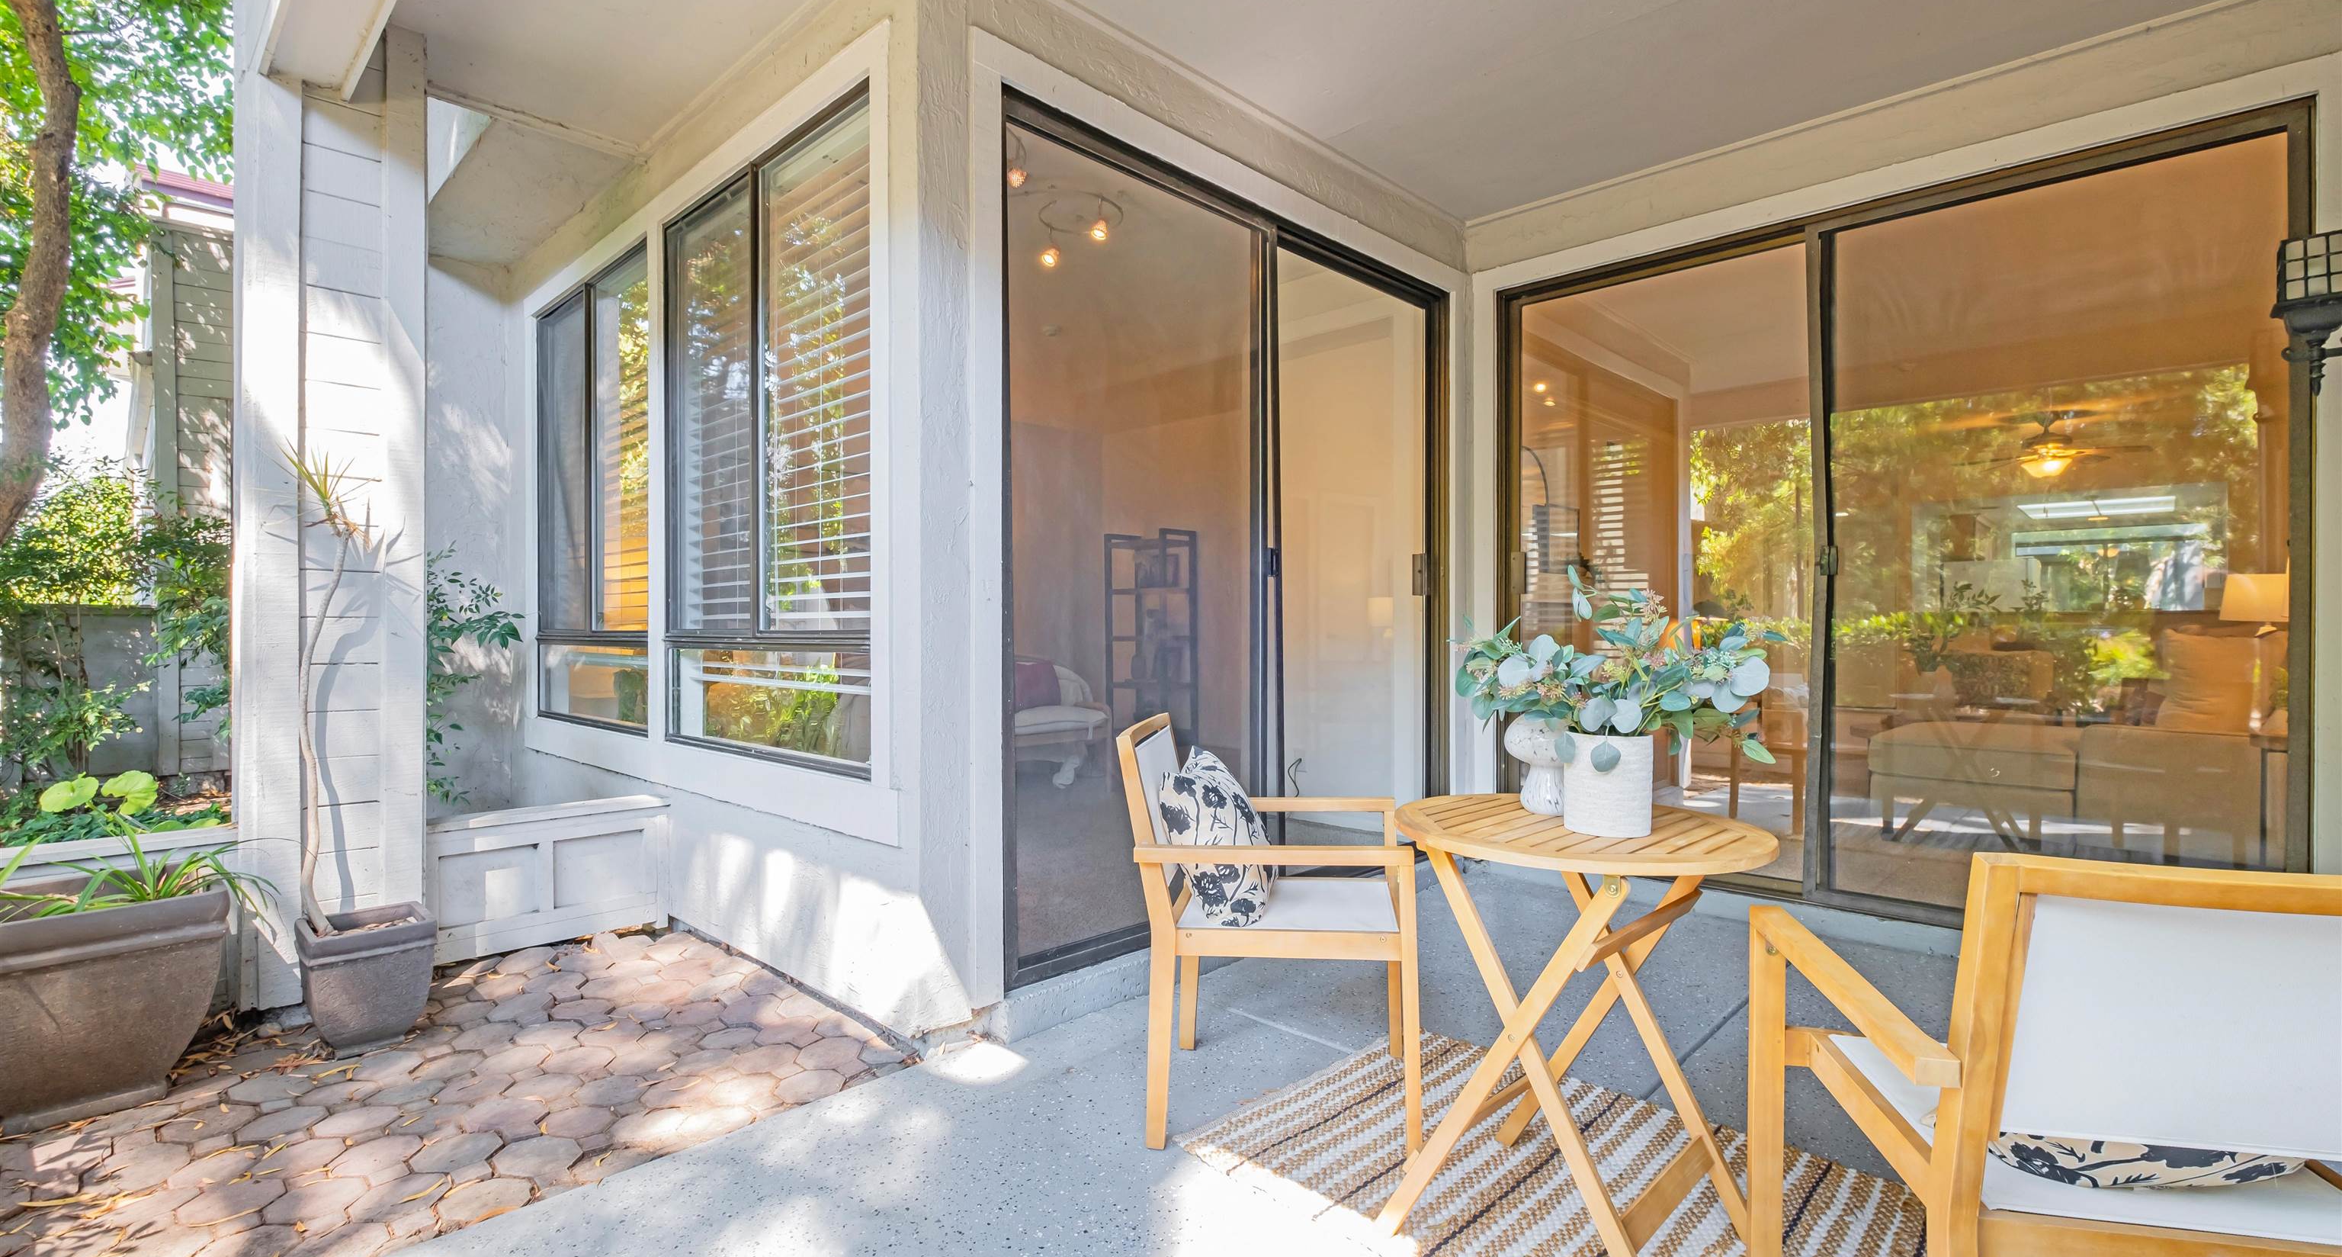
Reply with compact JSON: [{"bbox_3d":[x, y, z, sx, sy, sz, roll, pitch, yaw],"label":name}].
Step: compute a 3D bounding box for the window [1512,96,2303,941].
[{"bbox_3d":[2.060,-0.210,3.130,2.100,2.180,0.100,0,0,43],"label":"window"}]

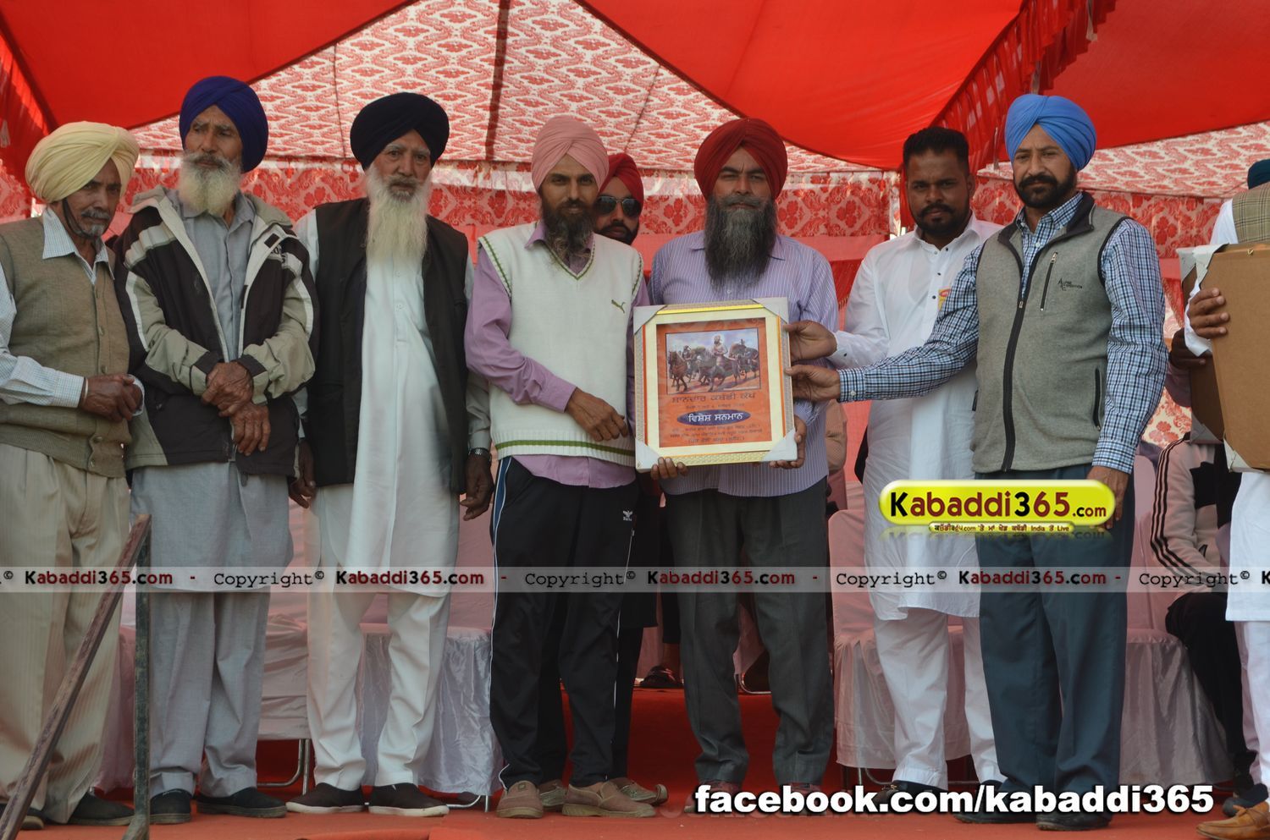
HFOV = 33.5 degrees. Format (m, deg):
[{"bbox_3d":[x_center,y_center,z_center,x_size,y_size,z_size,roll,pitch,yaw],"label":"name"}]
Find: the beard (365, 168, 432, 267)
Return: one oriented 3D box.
[{"bbox_3d":[-0.574,-0.491,5.120,0.160,0.240,0.140,1,-2,-15],"label":"beard"}]

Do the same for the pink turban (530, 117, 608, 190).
[{"bbox_3d":[-0.164,-0.665,5.260,0.188,0.178,0.240,0,-2,-8],"label":"pink turban"}]

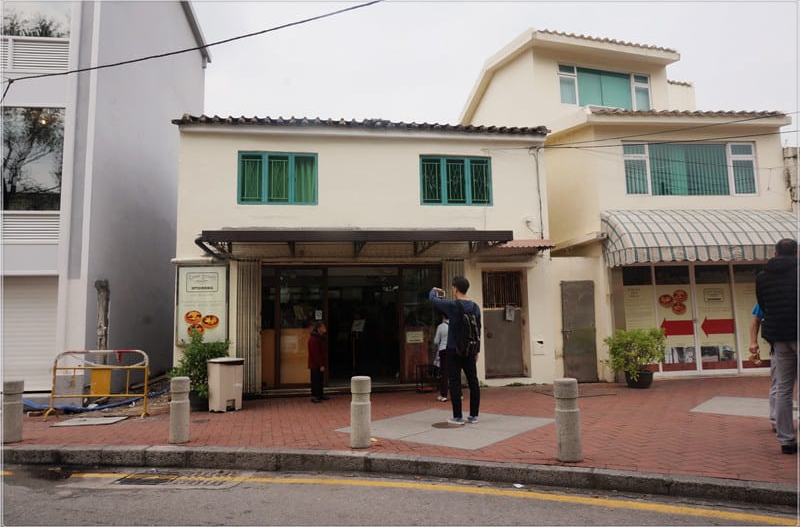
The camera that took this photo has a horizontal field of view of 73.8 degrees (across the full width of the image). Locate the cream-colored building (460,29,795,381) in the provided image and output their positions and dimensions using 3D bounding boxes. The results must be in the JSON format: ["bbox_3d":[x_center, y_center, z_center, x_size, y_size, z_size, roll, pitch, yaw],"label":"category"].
[{"bbox_3d":[5.445,-1.630,15.022,5.100,8.800,9.000,-1,-7,-7],"label":"cream-colored building"}]

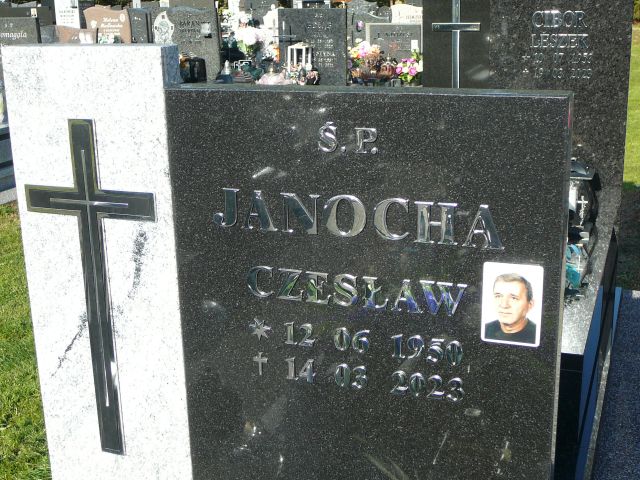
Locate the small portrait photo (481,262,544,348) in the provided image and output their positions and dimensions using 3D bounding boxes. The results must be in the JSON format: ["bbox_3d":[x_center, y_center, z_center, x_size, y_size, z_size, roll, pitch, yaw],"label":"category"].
[{"bbox_3d":[0.299,0.101,1.415,0.092,0.133,0.006,4,17,20],"label":"small portrait photo"}]

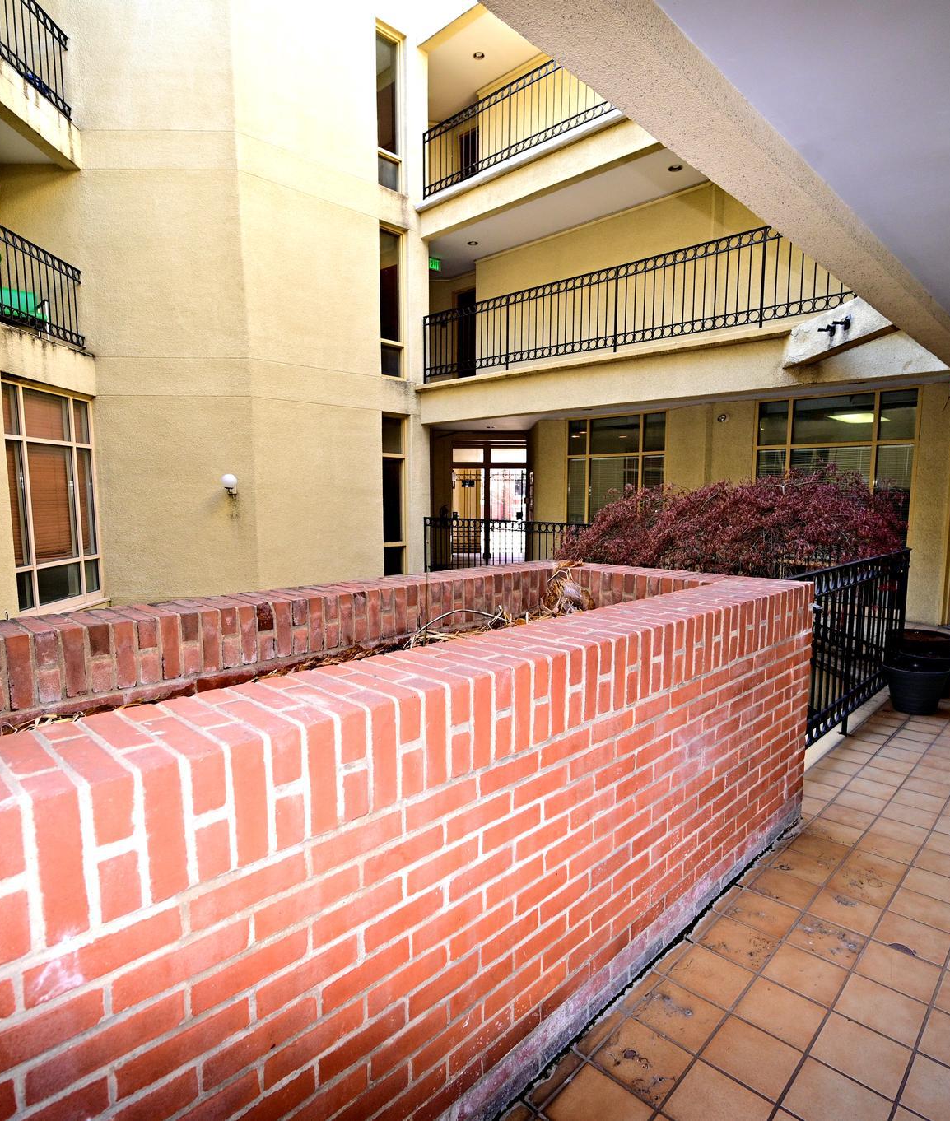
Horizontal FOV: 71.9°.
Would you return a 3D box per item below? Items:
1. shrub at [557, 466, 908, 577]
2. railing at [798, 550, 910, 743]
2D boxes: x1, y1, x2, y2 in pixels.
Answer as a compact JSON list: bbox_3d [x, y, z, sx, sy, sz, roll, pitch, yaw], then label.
[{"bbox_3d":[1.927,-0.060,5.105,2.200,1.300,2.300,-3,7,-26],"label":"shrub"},{"bbox_3d":[2.332,0.553,4.059,0.060,1.080,2.700,6,9,44],"label":"railing"}]

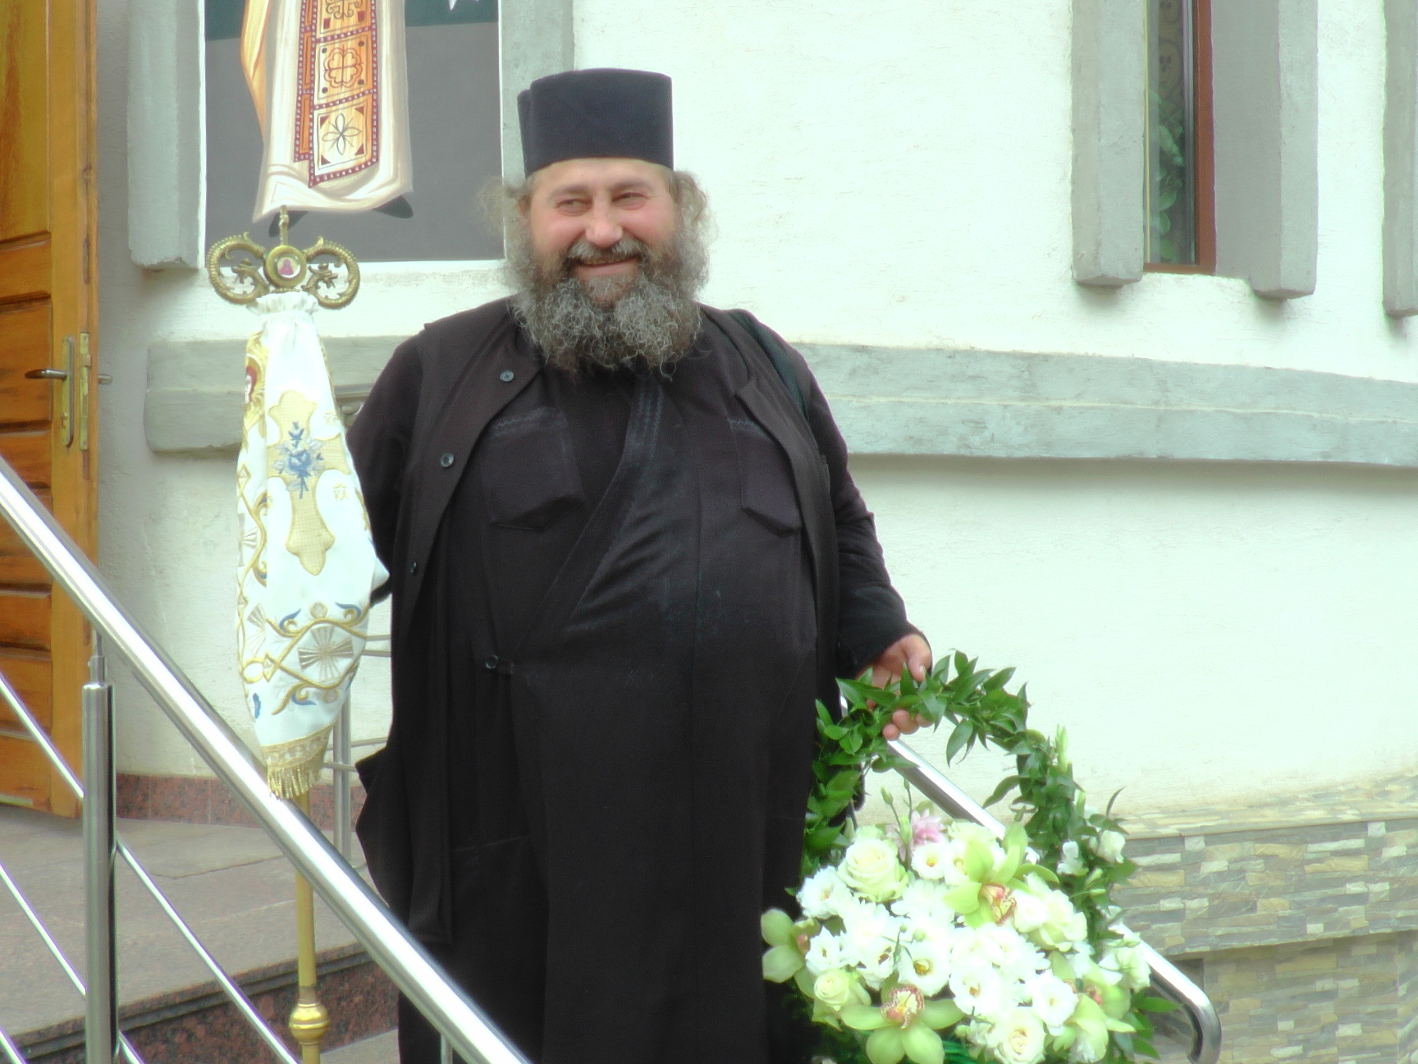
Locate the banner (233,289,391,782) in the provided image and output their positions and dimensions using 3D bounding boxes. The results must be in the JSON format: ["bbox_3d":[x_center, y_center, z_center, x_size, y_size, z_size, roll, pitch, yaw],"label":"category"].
[{"bbox_3d":[-0.472,0.014,1.800,0.175,0.600,0.130,-2,0,-9],"label":"banner"}]

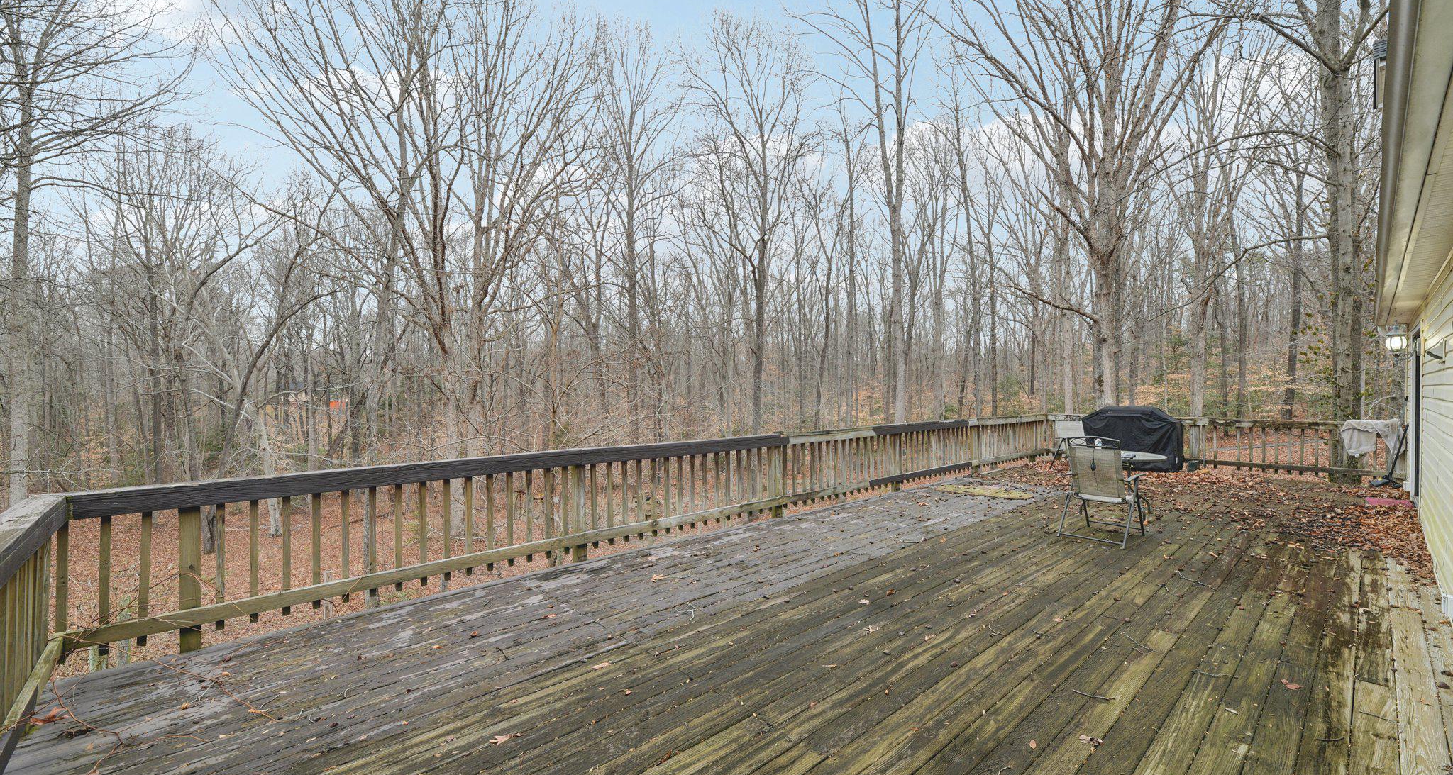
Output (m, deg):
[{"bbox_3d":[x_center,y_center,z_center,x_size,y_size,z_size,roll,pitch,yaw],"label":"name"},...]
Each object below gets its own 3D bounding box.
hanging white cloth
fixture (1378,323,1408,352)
[{"bbox_3d":[9.881,0.774,8.650,0.200,0.590,0.640,0,0,-41],"label":"hanging white cloth"},{"bbox_3d":[6.627,-0.495,5.600,0.170,0.310,0.190,0,0,-41],"label":"fixture"}]

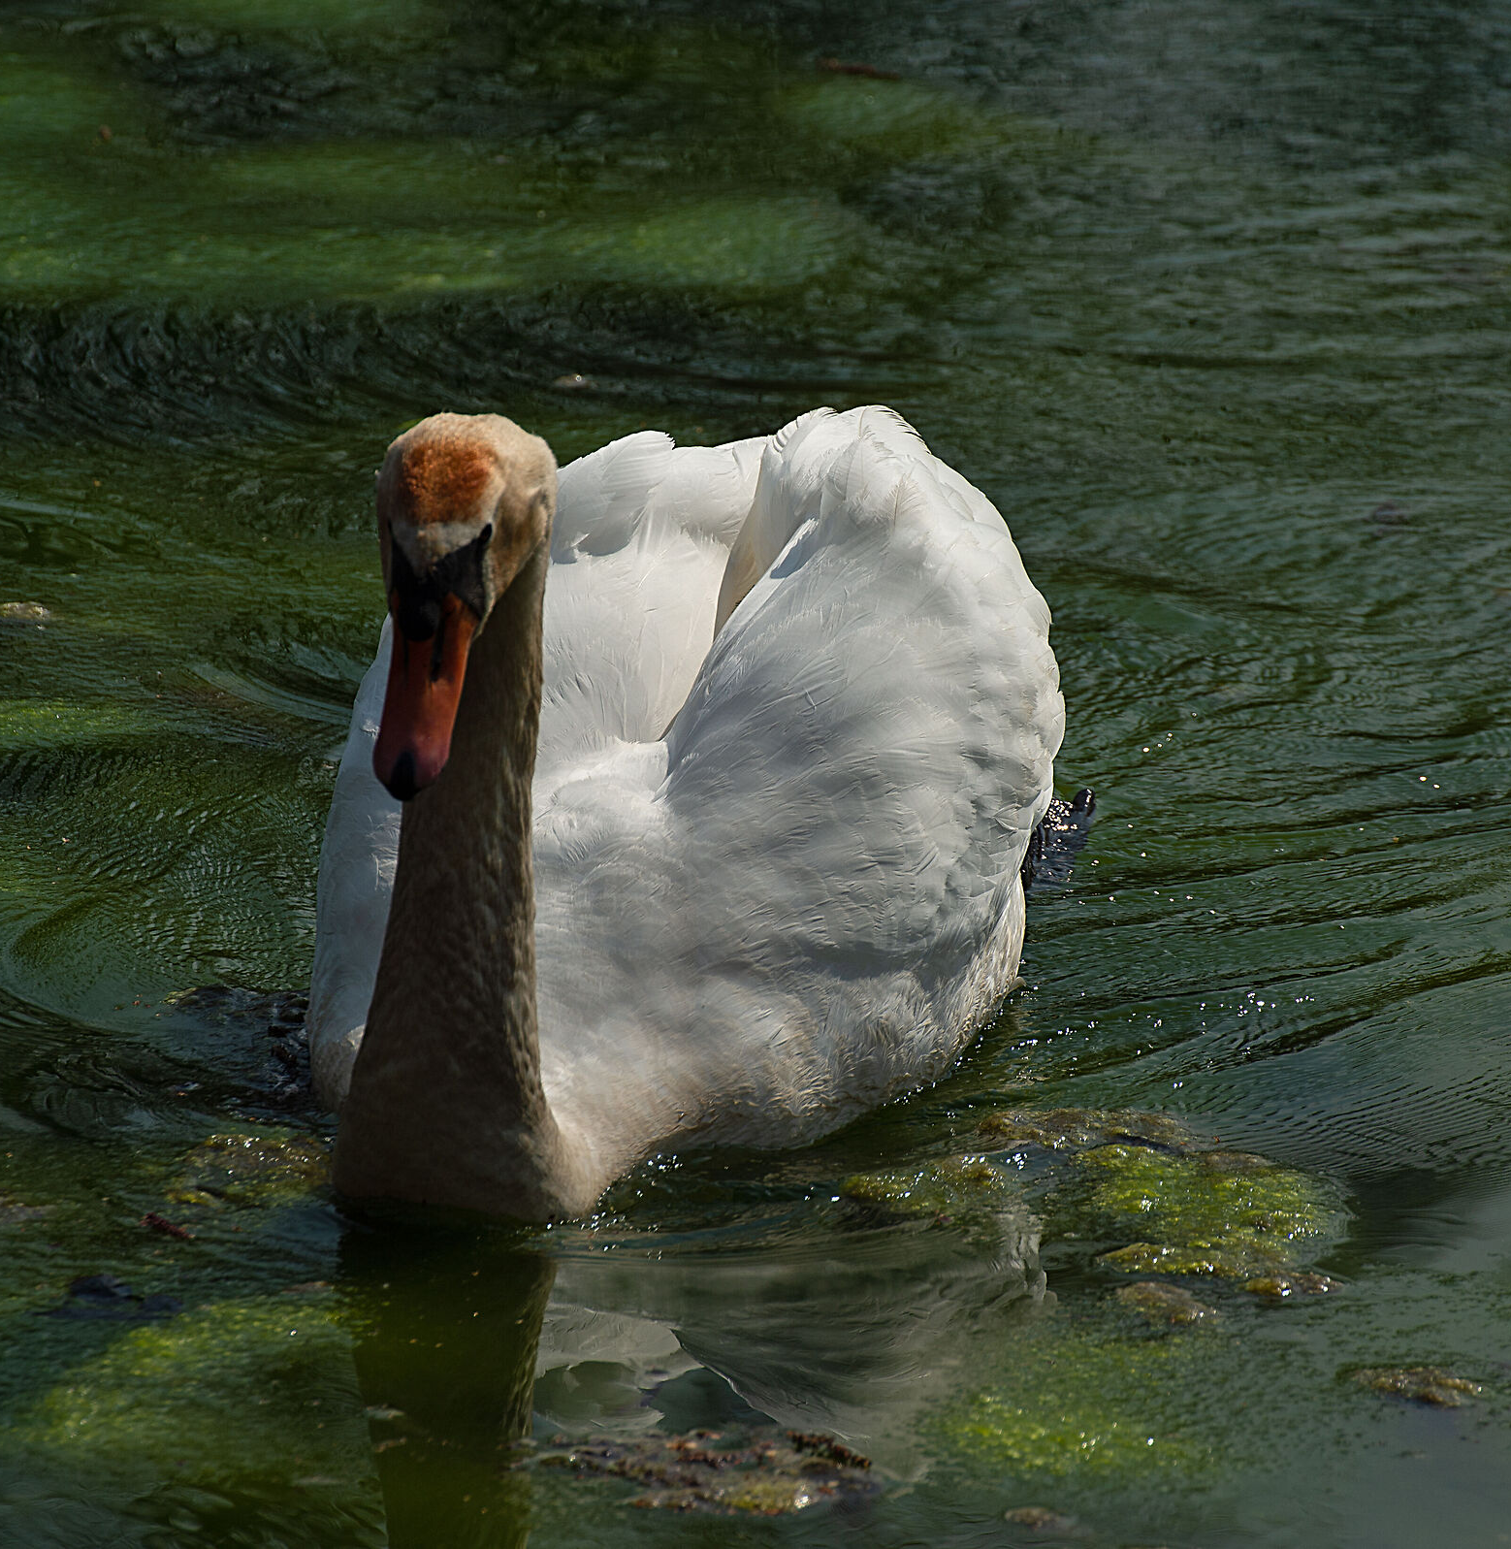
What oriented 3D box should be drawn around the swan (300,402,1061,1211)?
[{"bbox_3d":[-0.021,-0.065,8.743,0.400,0.480,0.760,9,23,19],"label":"swan"}]

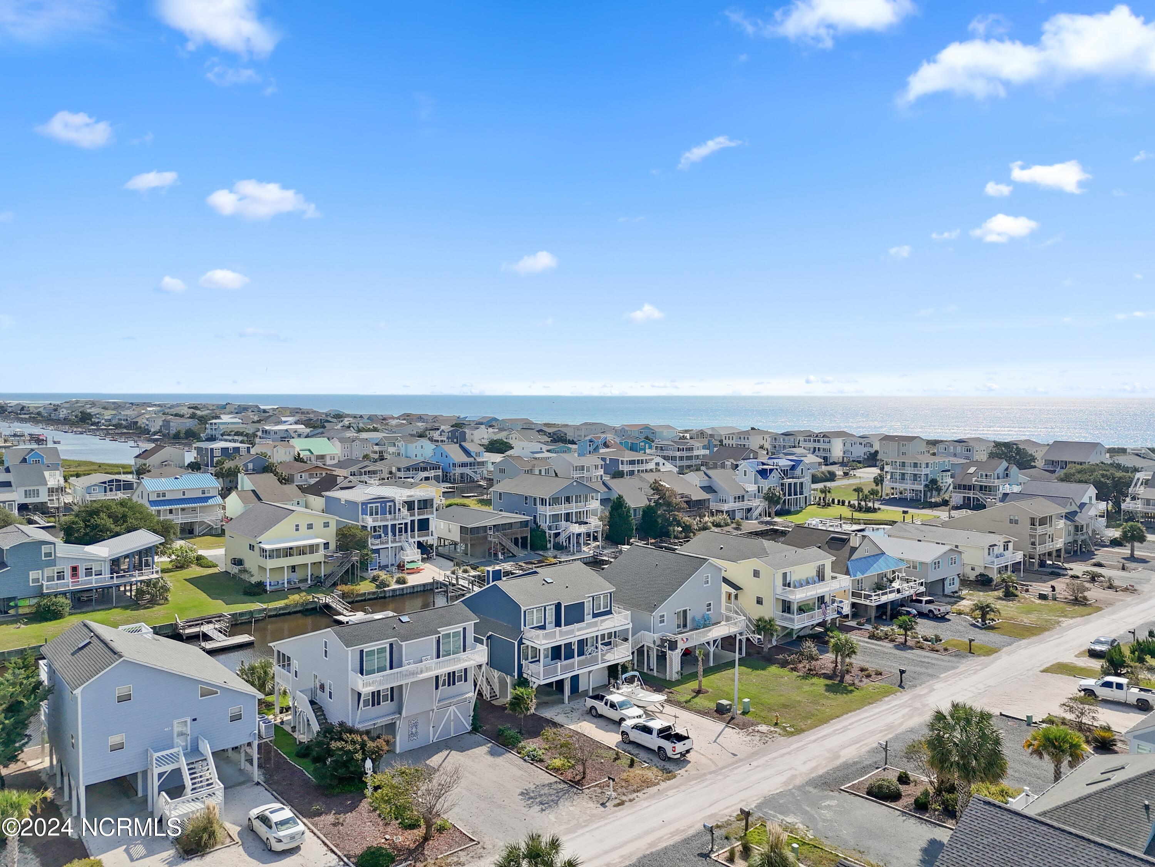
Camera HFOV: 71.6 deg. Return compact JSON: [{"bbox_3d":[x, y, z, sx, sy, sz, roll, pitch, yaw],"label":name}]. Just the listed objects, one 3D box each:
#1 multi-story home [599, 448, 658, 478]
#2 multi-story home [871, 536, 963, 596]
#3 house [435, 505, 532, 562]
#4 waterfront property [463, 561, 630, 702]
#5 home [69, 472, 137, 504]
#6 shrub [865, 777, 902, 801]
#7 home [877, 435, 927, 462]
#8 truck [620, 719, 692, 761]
[{"bbox_3d":[14.761,9.505,260.212,14.500,7.700,18.600,-2,4,-39],"label":"multi-story home"},{"bbox_3d":[43.929,17.791,109.355,9.500,6.350,13.400,-2,4,-39],"label":"multi-story home"},{"bbox_3d":[-16.850,16.260,133.860,12.800,6.800,14.200,-2,4,-41],"label":"house"},{"bbox_3d":[-3.610,17.730,75.420,12.300,9.800,15.200,-2,4,-40],"label":"waterfront property"},{"bbox_3d":[-107.390,13.006,182.004,11.400,7.000,13.600,-2,4,-42],"label":"home"},{"bbox_3d":[20.242,23.354,52.771,2.300,1.200,2.100,0,3,0],"label":"shrub"},{"bbox_3d":[117.604,6.653,289.410,10.520,11.500,11.780,-2,4,-38],"label":"home"},{"bbox_3d":[5.668,22.132,58.690,2.030,1.940,5.810,-2,4,-41],"label":"truck"}]

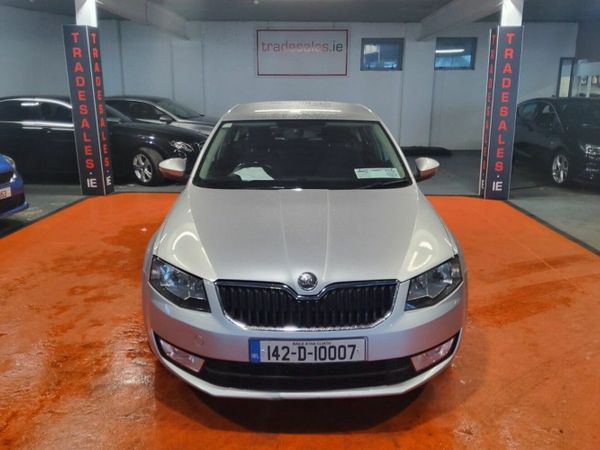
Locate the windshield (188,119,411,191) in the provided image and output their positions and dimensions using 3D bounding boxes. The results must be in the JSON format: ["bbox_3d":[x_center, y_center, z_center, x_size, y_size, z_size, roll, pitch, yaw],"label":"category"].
[{"bbox_3d":[0.027,-0.517,3.198,1.496,0.120,0.846,-1,49,-1],"label":"windshield"}]

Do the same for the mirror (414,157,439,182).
[{"bbox_3d":[0.926,-0.407,3.290,0.210,0.165,0.130,-1,15,-1],"label":"mirror"}]

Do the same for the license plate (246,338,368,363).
[{"bbox_3d":[0.035,0.556,2.005,0.525,0.112,0.020,-1,10,-1],"label":"license plate"}]

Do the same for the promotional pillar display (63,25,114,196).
[{"bbox_3d":[-3.270,-1.712,6.989,0.360,2.480,0.360,0,15,2],"label":"promotional pillar display"}]

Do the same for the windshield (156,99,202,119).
[{"bbox_3d":[-2.718,-2.563,10.000,0.750,0.140,1.380,34,16,-2],"label":"windshield"}]

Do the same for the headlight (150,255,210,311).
[{"bbox_3d":[-0.588,0.284,2.218,0.403,0.181,0.202,3,15,14],"label":"headlight"}]

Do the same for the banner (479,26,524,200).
[{"bbox_3d":[3.008,-1.631,6.760,0.360,2.470,0.360,-1,15,2],"label":"banner"}]

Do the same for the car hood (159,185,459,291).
[{"bbox_3d":[0.030,0.023,2.488,1.581,0.173,1.154,-1,22,-1],"label":"car hood"}]

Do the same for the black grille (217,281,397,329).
[{"bbox_3d":[0.033,0.361,2.030,0.820,0.225,0.130,-1,5,-1],"label":"black grille"}]

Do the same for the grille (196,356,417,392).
[{"bbox_3d":[0.035,0.684,2.116,1.020,0.165,0.140,-1,15,-1],"label":"grille"}]

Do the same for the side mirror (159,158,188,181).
[{"bbox_3d":[-0.917,-0.399,3.260,0.210,0.165,0.130,-1,15,-1],"label":"side mirror"}]

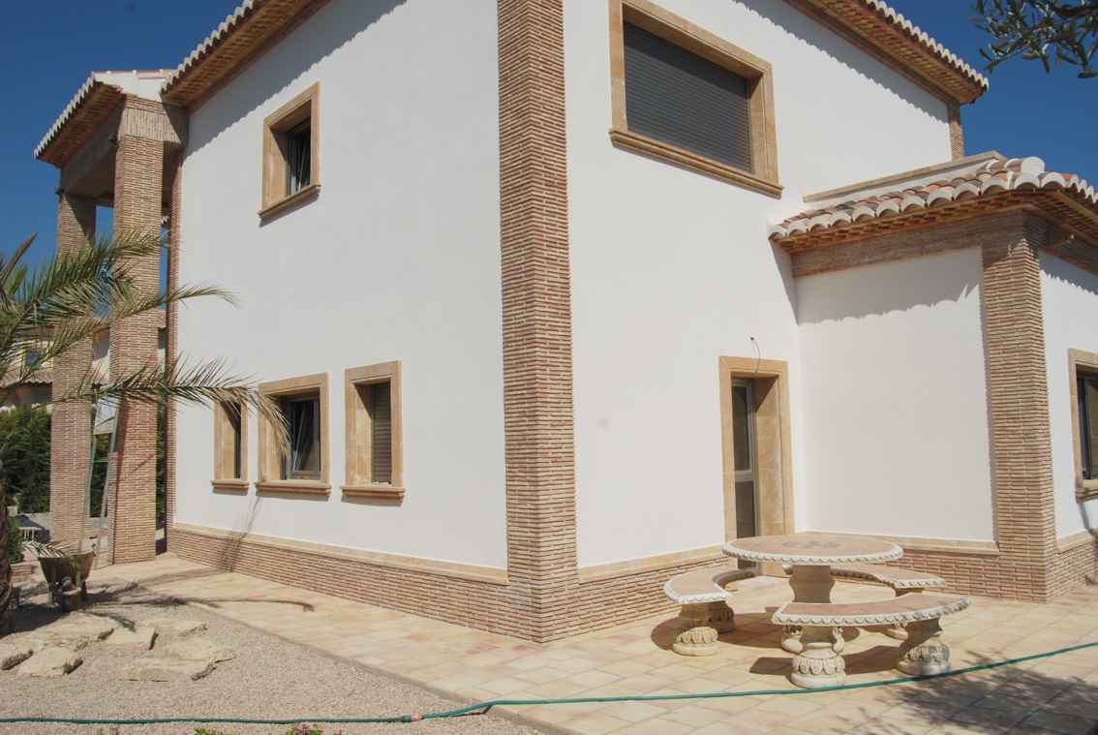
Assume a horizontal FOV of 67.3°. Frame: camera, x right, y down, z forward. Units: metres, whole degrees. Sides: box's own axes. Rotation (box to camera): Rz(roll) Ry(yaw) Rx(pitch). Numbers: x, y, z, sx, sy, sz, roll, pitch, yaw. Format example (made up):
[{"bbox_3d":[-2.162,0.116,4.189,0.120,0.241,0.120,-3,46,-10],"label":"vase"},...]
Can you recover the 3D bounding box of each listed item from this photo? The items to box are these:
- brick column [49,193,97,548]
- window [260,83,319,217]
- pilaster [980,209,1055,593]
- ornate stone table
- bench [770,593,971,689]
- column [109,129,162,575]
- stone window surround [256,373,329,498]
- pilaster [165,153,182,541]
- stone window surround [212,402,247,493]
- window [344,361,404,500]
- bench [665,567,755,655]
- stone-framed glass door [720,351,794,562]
[{"bbox_3d":[-8.558,-0.006,14.784,0.550,6.220,0.390,3,-7,-43],"label":"brick column"},{"bbox_3d":[-3.090,-2.579,10.099,0.248,1.302,1.635,3,-7,-43],"label":"window"},{"bbox_3d":[4.466,0.338,7.842,0.388,3.627,0.372,3,-7,-43],"label":"pilaster"},{"bbox_3d":[1.999,1.745,6.340,1.310,0.743,1.310,3,-7,-43],"label":"ornate stone table"},{"bbox_3d":[2.185,1.817,5.526,1.430,0.450,0.540,0,-5,-14],"label":"bench"},{"bbox_3d":[-6.127,-0.290,12.227,0.550,6.220,0.390,3,-7,-43],"label":"column"},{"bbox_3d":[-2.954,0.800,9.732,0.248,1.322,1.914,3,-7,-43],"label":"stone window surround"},{"bbox_3d":[-5.633,-0.316,12.805,0.388,6.277,0.384,3,-7,-43],"label":"pilaster"},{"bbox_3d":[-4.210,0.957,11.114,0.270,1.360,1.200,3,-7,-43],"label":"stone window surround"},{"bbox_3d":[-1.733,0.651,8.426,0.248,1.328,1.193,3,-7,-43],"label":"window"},{"bbox_3d":[1.246,1.933,6.586,0.540,0.450,1.430,-3,-5,20],"label":"bench"},{"bbox_3d":[2.078,1.074,8.580,1.270,2.304,0.321,4,-7,-43],"label":"stone-framed glass door"}]

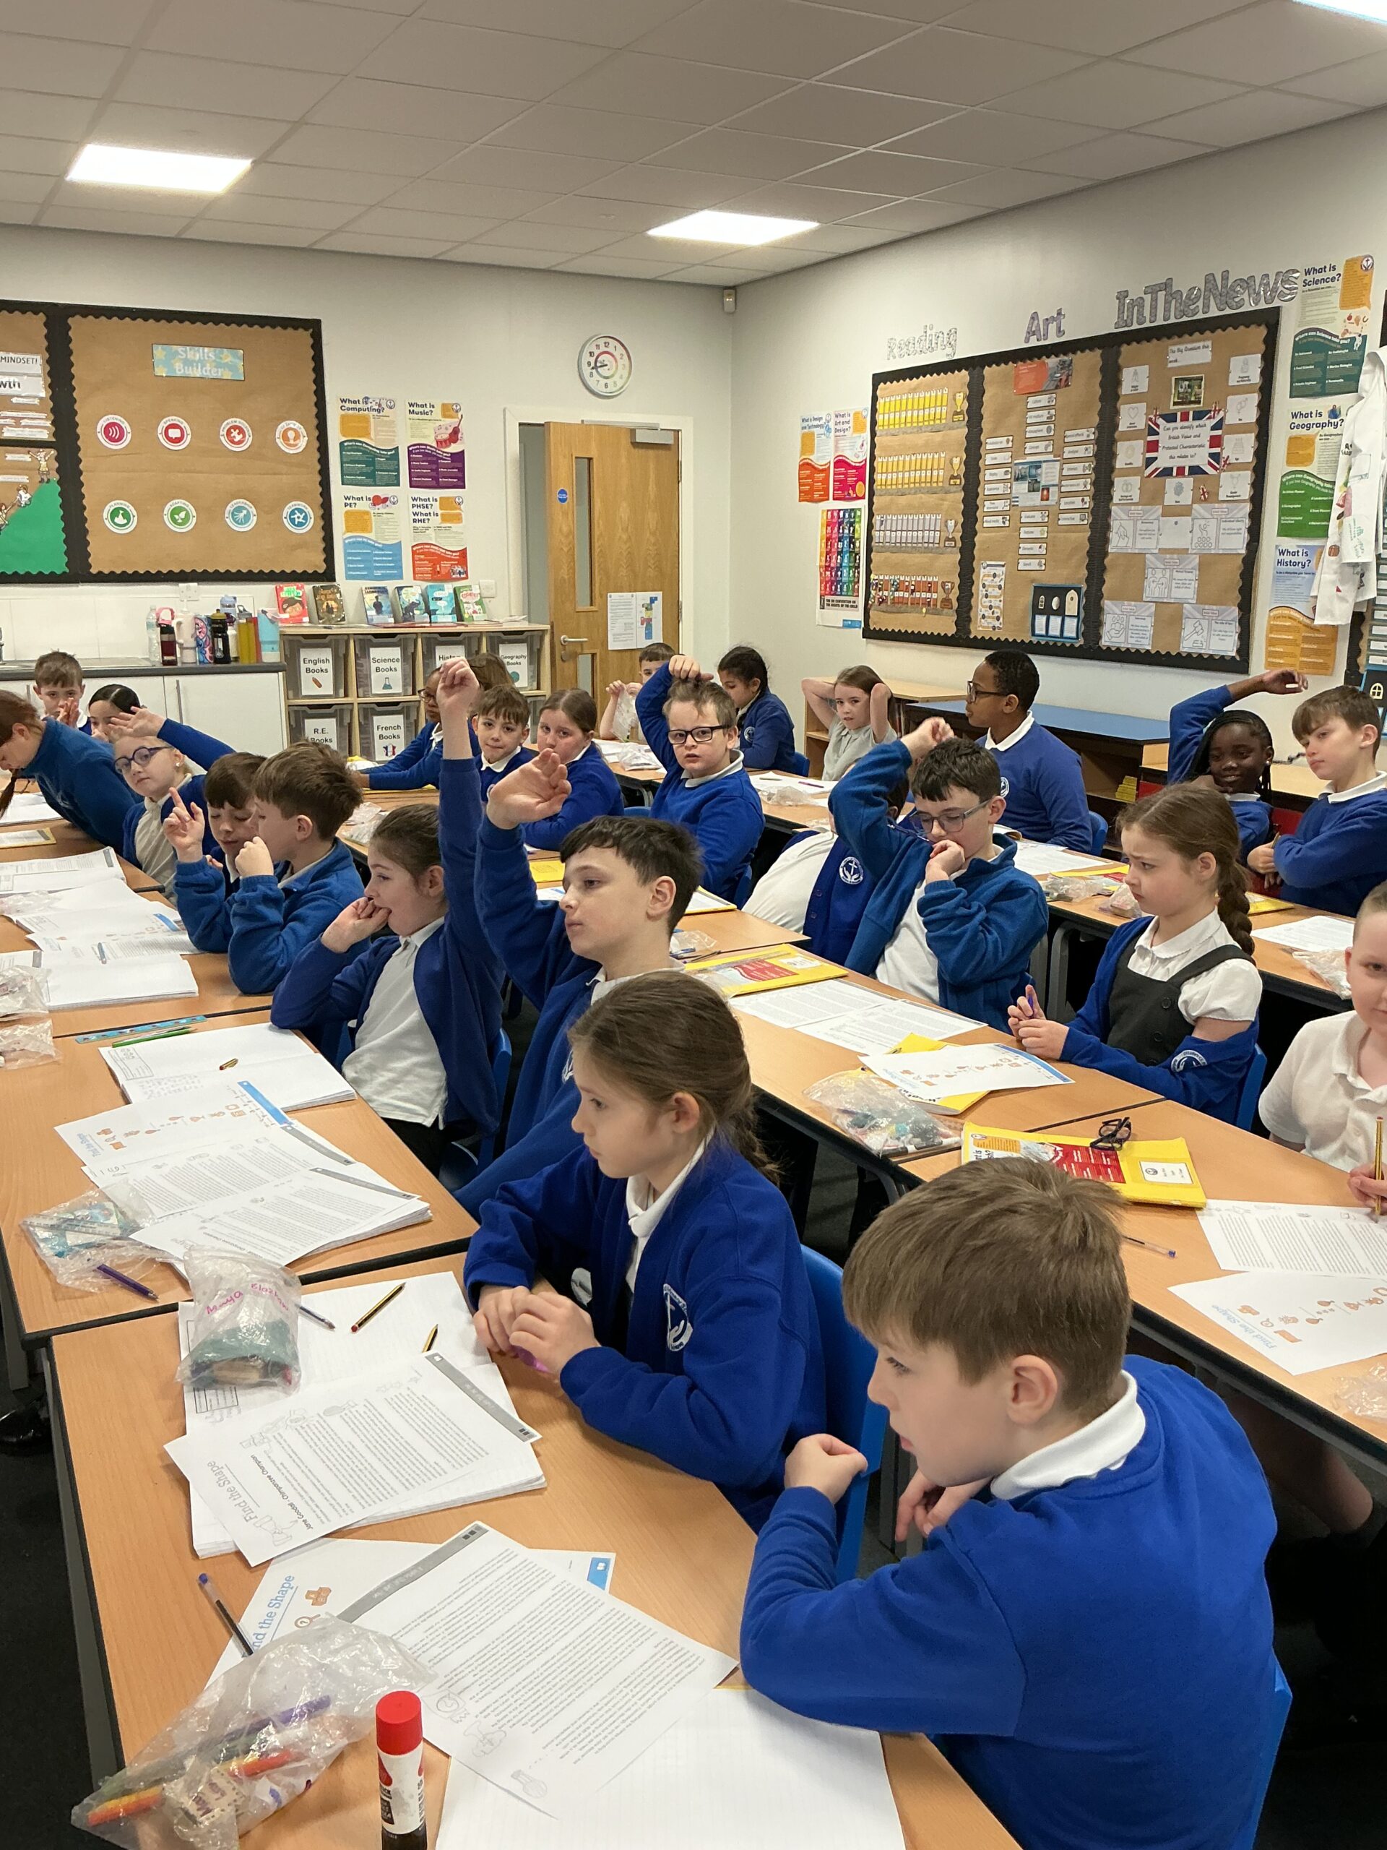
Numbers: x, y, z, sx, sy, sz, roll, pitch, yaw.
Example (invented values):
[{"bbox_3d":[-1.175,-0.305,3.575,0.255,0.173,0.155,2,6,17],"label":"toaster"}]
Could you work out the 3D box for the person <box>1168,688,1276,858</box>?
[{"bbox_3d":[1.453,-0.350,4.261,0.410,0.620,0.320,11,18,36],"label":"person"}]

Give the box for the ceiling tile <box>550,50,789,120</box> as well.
[{"bbox_3d":[-0.067,-2.515,4.665,0.595,0.020,0.595,-7,16,-27],"label":"ceiling tile"}]

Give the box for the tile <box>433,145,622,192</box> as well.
[{"bbox_3d":[-0.617,-2.780,5.698,0.595,0.020,0.595,-7,16,-27],"label":"tile"}]

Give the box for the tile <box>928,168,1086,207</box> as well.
[{"bbox_3d":[1.190,-2.828,5.944,0.435,0.020,0.595,-7,16,-26],"label":"tile"}]

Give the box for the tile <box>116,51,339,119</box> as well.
[{"bbox_3d":[-1.409,-2.519,4.646,0.595,0.020,0.595,-7,16,-27],"label":"tile"}]

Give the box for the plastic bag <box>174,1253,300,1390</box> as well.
[{"bbox_3d":[-0.475,0.409,1.635,0.130,0.100,0.120,1,14,3],"label":"plastic bag"}]

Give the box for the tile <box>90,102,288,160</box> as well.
[{"bbox_3d":[-1.682,-2.651,5.162,0.595,0.020,0.595,-7,16,-27],"label":"tile"}]

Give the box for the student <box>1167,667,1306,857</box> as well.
[{"bbox_3d":[1.469,-0.128,4.336,0.420,1.160,0.460,14,20,43],"label":"student"}]

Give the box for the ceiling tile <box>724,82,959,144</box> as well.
[{"bbox_3d":[0.467,-2.576,4.927,0.595,0.020,0.595,-7,16,-26],"label":"ceiling tile"}]

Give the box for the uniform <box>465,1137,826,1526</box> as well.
[{"bbox_3d":[-0.021,0.446,1.642,0.350,0.490,0.460,-7,16,-26],"label":"uniform"}]

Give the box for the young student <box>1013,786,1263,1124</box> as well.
[{"bbox_3d":[0.752,0.319,2.641,0.470,1.115,0.440,-6,16,-24],"label":"young student"}]

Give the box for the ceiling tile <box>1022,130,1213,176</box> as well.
[{"bbox_3d":[1.470,-2.700,5.437,0.451,0.020,0.595,-7,16,-27],"label":"ceiling tile"}]

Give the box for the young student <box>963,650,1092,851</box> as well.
[{"bbox_3d":[0.892,-0.225,4.718,0.610,1.175,0.430,-6,16,-24],"label":"young student"}]

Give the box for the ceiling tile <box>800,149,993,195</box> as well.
[{"bbox_3d":[0.725,-2.776,5.718,0.595,0.020,0.595,-7,16,-27],"label":"ceiling tile"}]

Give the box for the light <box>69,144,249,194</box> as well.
[{"bbox_3d":[-1.959,-2.793,5.677,0.595,0.040,0.595,-7,16,-27],"label":"light"}]

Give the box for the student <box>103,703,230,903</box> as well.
[{"bbox_3d":[-1.316,-0.019,3.998,0.450,1.090,0.570,9,17,31],"label":"student"}]

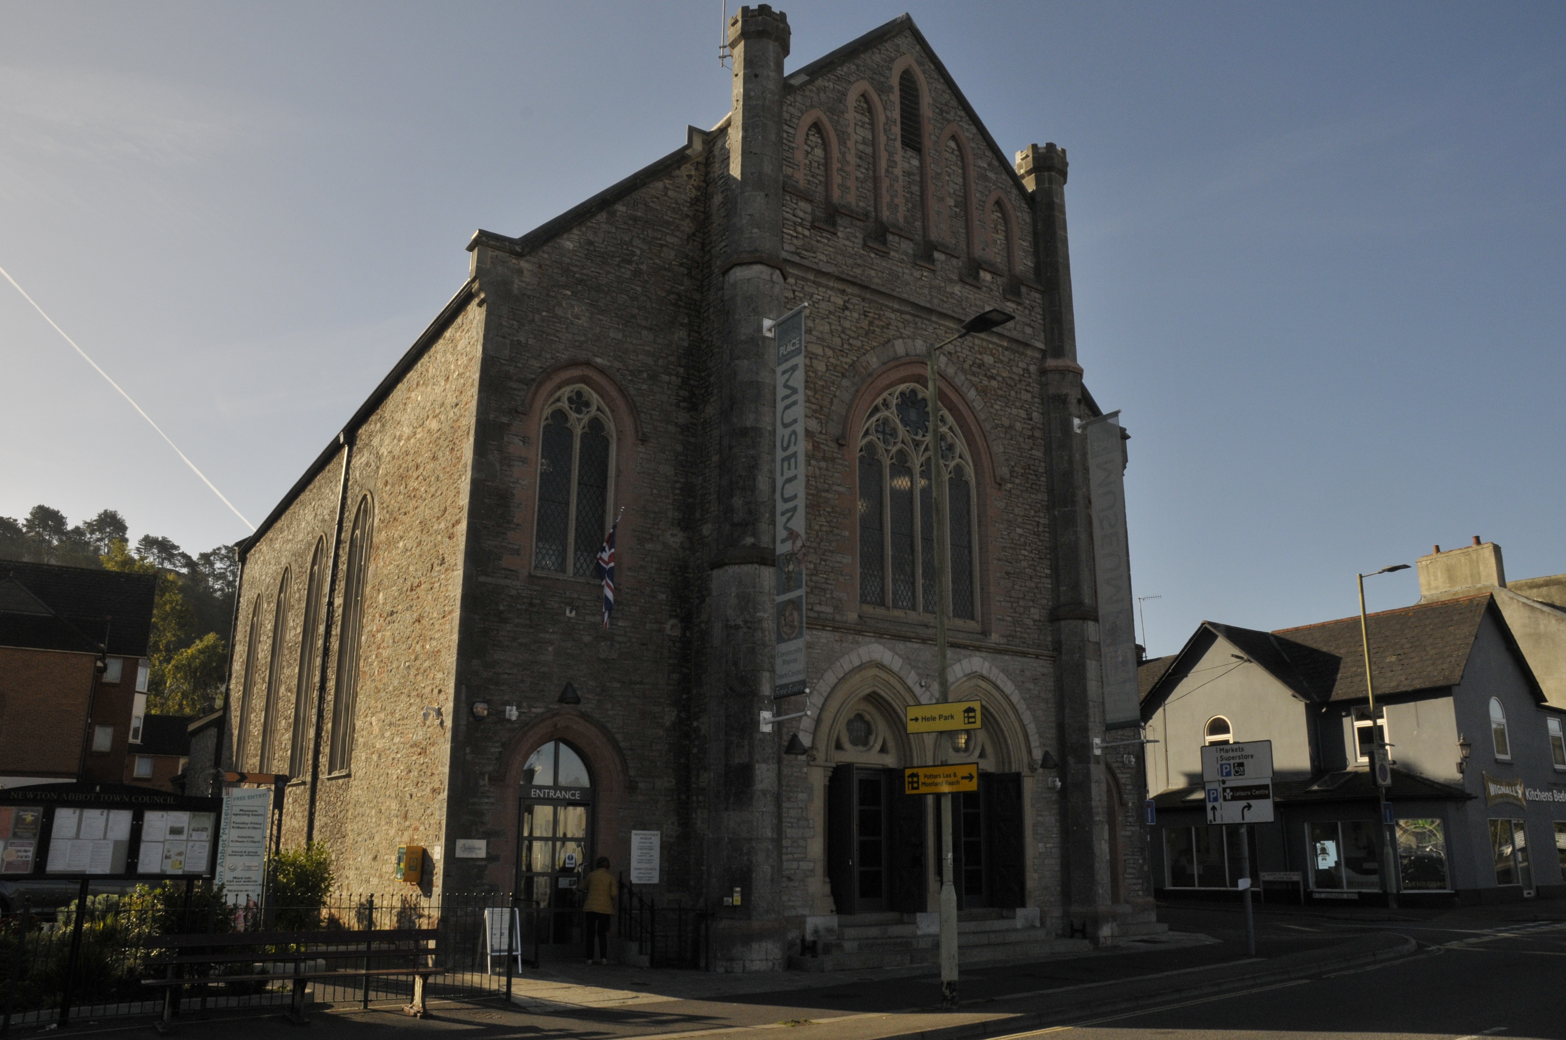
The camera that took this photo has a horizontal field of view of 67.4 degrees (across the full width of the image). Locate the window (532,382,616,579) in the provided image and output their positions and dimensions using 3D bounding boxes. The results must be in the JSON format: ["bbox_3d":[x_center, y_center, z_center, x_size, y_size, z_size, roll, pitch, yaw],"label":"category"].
[{"bbox_3d":[-3.360,-0.705,19.388,1.390,3.330,0.320,11,-19,-33],"label":"window"}]

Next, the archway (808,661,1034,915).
[{"bbox_3d":[2.363,4.536,19.898,4.950,4.080,0.600,11,-19,-33],"label":"archway"}]

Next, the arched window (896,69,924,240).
[{"bbox_3d":[2.645,-7.657,24.545,0.725,4.096,0.294,10,-19,-32],"label":"arched window"}]

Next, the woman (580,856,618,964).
[{"bbox_3d":[-2.864,6.073,18.283,0.512,1.586,0.345,6,-17,-21],"label":"woman"}]

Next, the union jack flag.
[{"bbox_3d":[-2.657,0.787,17.639,0.250,1.700,0.800,11,-19,-33],"label":"union jack flag"}]

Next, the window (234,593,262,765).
[{"bbox_3d":[-15.544,4.898,34.227,0.291,5.723,1.746,10,-19,-32],"label":"window"}]

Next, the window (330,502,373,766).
[{"bbox_3d":[-8.661,2.181,23.500,0.300,5.700,1.850,11,-19,-33],"label":"window"}]

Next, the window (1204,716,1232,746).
[{"bbox_3d":[12.617,6.450,33.981,0.200,1.500,0.950,9,-18,-29],"label":"window"}]

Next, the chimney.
[{"bbox_3d":[22.820,1.638,39.442,0.880,1.850,2.600,13,-20,-37],"label":"chimney"}]

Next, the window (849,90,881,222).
[{"bbox_3d":[1.623,-7.347,23.754,0.725,2.989,0.294,10,-19,-32],"label":"window"}]

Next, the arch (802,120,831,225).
[{"bbox_3d":[0.625,-6.413,21.565,0.620,2.240,0.250,11,-19,-33],"label":"arch"}]

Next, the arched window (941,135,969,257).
[{"bbox_3d":[3.658,-6.875,25.019,0.725,2.940,0.294,10,-19,-32],"label":"arched window"}]

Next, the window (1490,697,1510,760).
[{"bbox_3d":[19.628,5.711,32.118,1.200,1.780,0.160,13,-20,-37],"label":"window"}]

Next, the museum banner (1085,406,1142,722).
[{"bbox_3d":[6.186,0.909,21.964,0.060,6.150,0.850,11,-19,-33],"label":"museum banner"}]

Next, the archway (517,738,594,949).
[{"bbox_3d":[-3.398,4.861,17.759,1.260,3.150,0.330,11,-19,-33],"label":"archway"}]

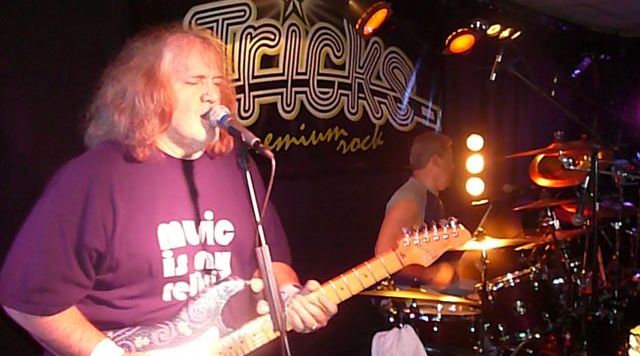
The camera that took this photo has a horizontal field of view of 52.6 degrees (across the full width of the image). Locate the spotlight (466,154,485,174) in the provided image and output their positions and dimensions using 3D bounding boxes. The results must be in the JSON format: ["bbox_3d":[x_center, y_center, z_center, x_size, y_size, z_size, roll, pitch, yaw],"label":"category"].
[{"bbox_3d":[0.996,-0.087,4.150,0.122,0.122,0.130,3,3,13],"label":"spotlight"}]

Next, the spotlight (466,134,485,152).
[{"bbox_3d":[0.997,-0.226,4.150,0.120,0.120,0.130,3,3,13],"label":"spotlight"}]

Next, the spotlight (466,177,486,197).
[{"bbox_3d":[1.000,0.054,4.150,0.124,0.124,0.130,3,3,13],"label":"spotlight"}]

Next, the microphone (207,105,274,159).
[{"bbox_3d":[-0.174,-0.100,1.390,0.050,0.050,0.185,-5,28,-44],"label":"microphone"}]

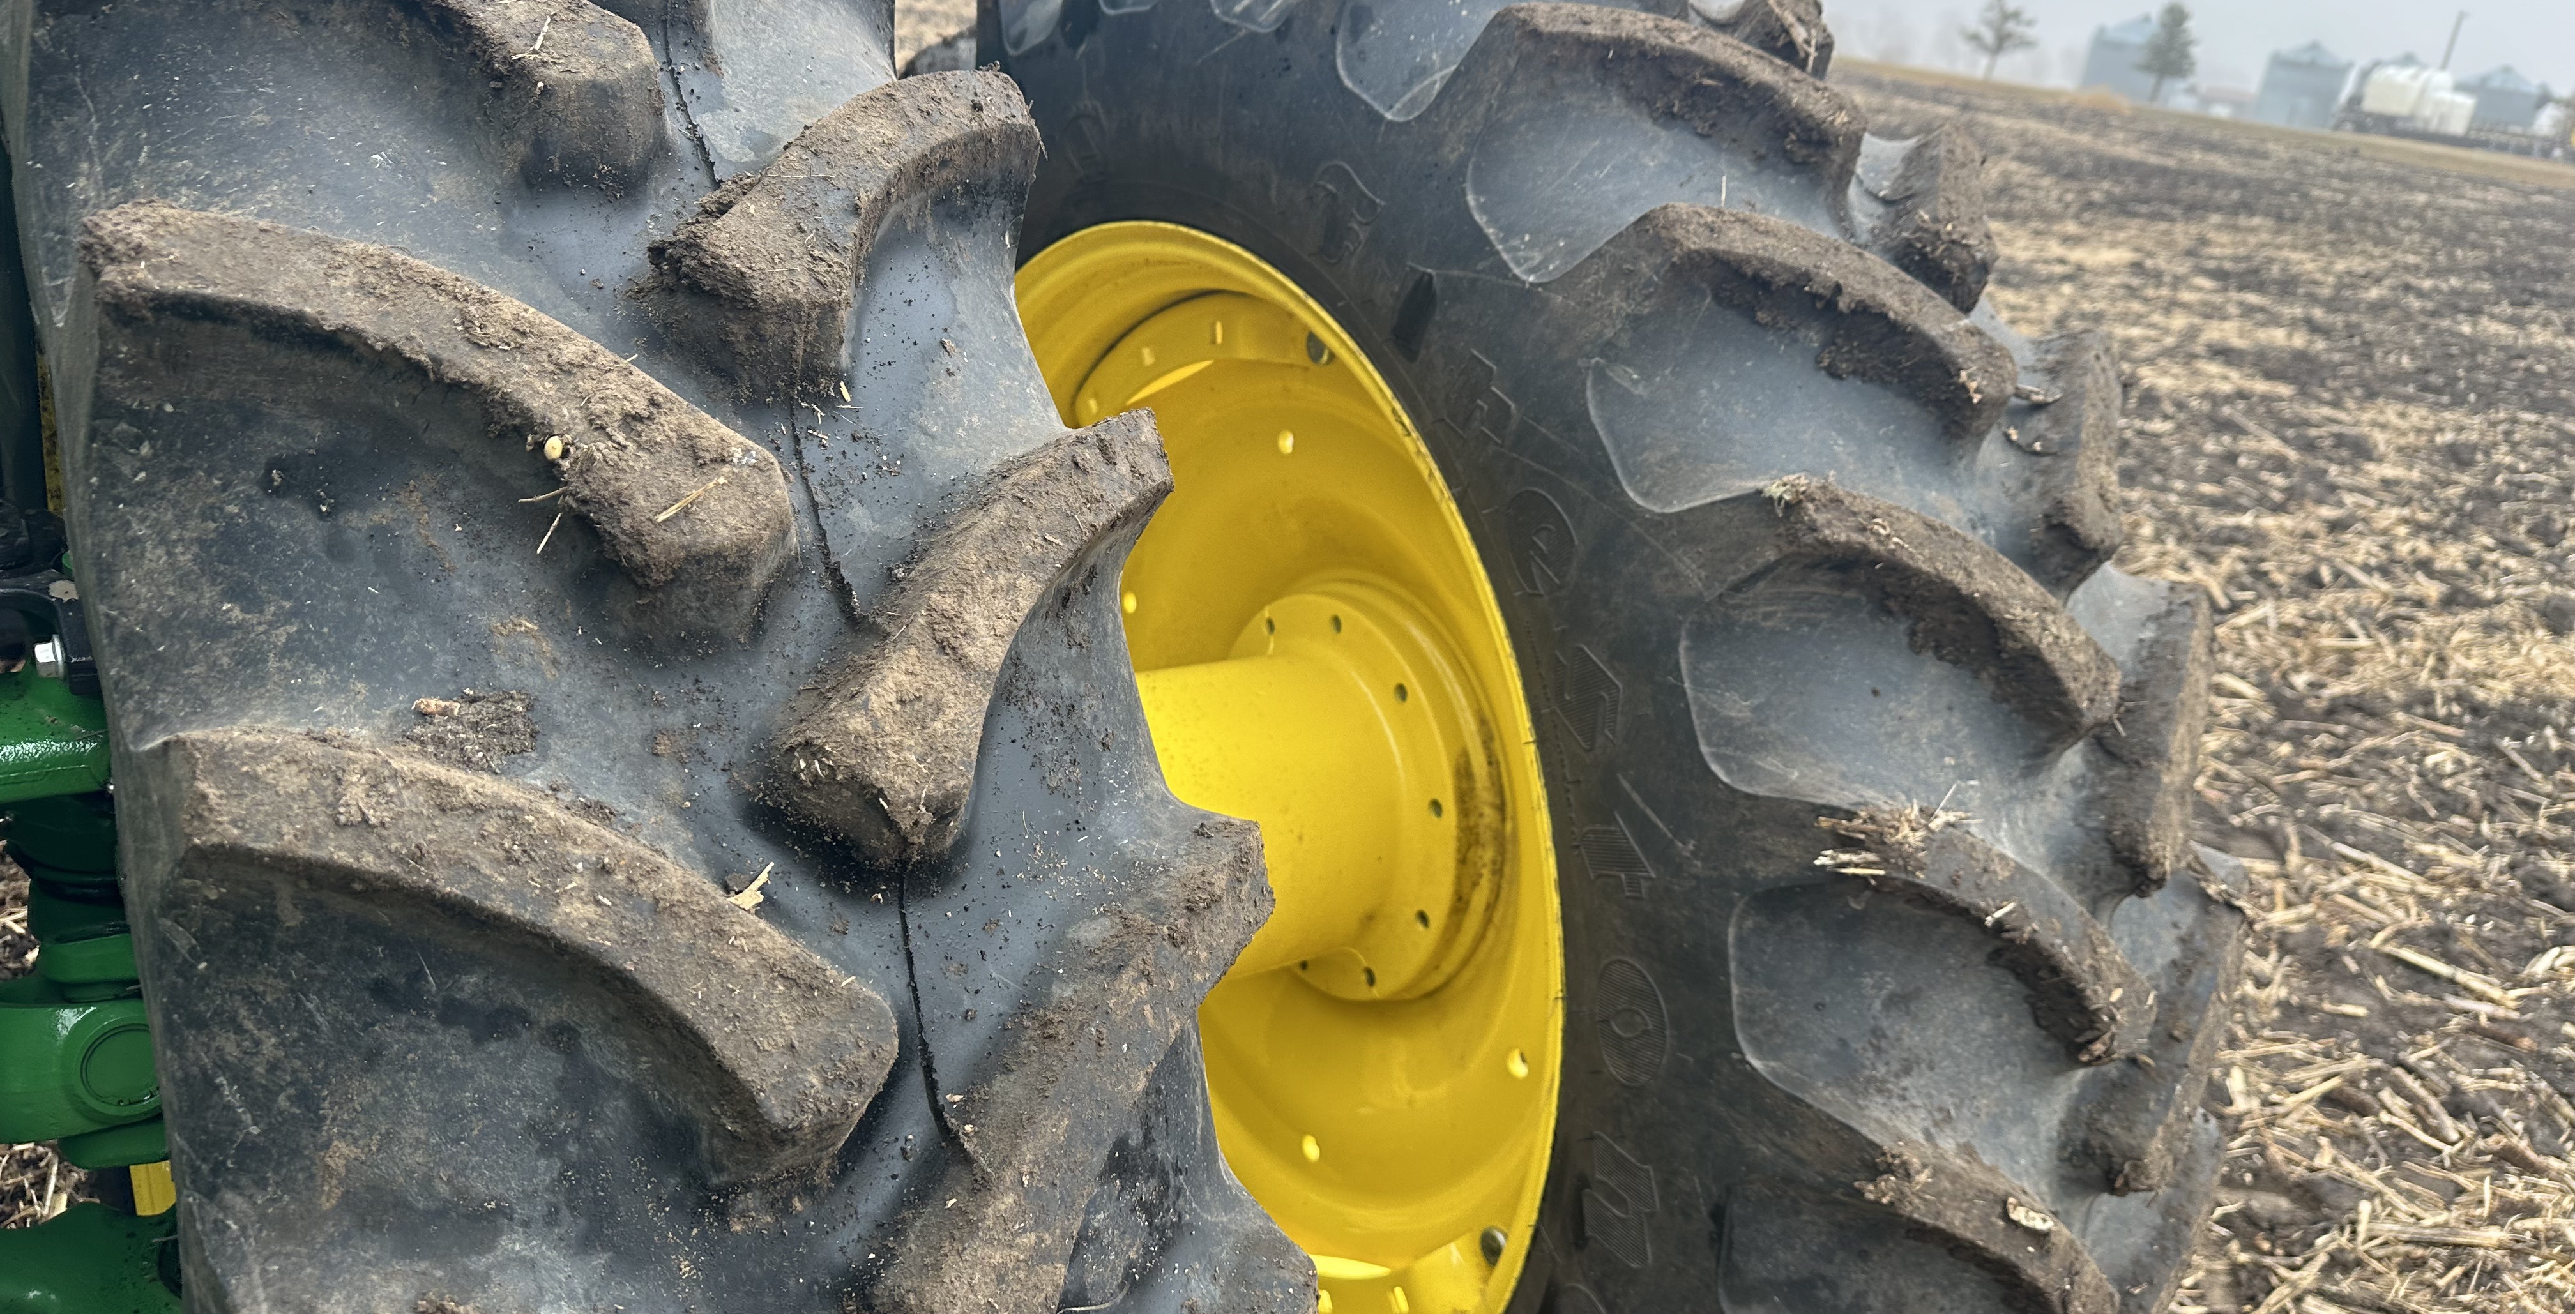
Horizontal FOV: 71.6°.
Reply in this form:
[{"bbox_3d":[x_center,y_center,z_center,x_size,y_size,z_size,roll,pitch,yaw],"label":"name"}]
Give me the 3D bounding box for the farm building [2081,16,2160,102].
[{"bbox_3d":[63.805,-45.008,133.870,6.500,6.100,6.500,17,23,20],"label":"farm building"}]

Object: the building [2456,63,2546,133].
[{"bbox_3d":[89.070,-40.349,131.925,4.950,5.800,4.950,21,25,27],"label":"building"}]

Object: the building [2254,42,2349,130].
[{"bbox_3d":[71.816,-40.394,125.972,4.950,5.550,4.950,19,24,23],"label":"building"}]

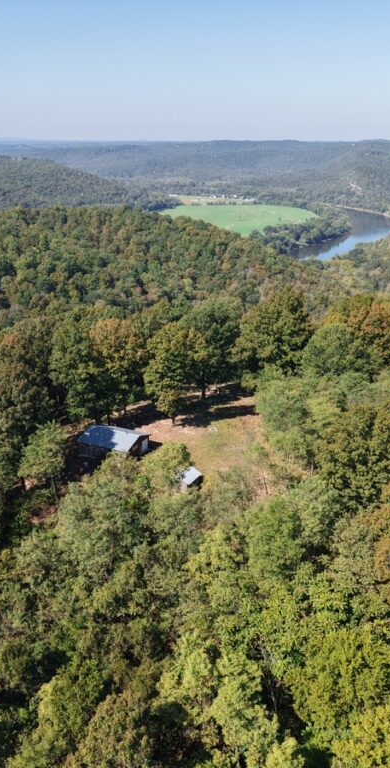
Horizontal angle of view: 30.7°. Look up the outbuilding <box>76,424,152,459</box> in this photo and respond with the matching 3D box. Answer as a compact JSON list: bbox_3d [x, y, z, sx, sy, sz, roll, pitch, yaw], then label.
[{"bbox_3d":[-12.241,8.955,108.090,8.900,4.100,6.700,9,21,24],"label":"outbuilding"}]

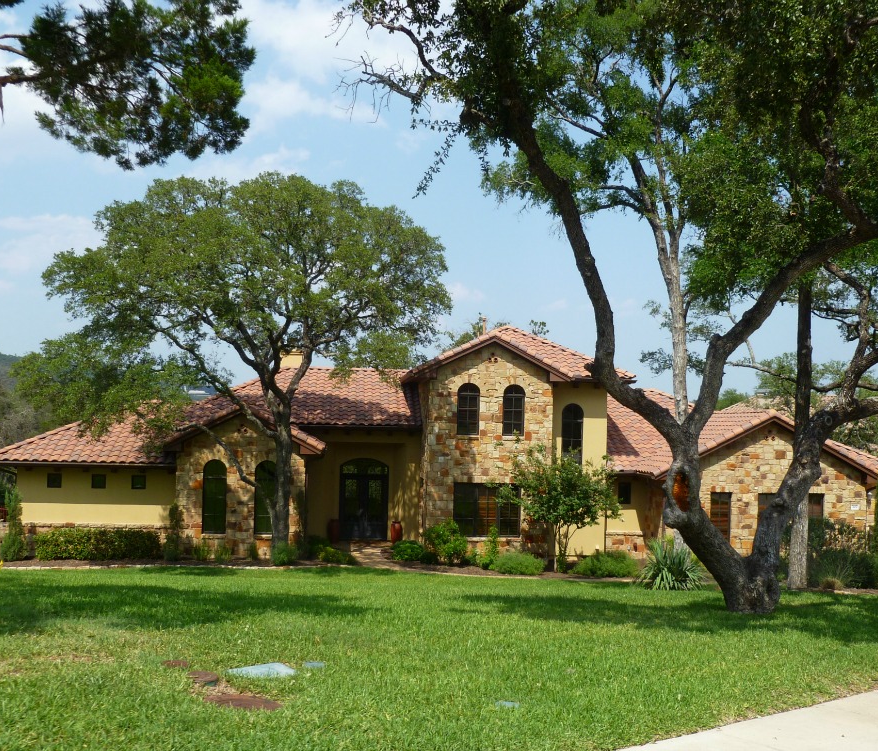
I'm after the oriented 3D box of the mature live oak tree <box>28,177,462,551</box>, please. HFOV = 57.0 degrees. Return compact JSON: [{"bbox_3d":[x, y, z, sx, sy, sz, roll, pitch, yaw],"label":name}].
[{"bbox_3d":[-6.100,-0.220,24.000,12.600,11.400,11.500,1,-2,0],"label":"mature live oak tree"}]

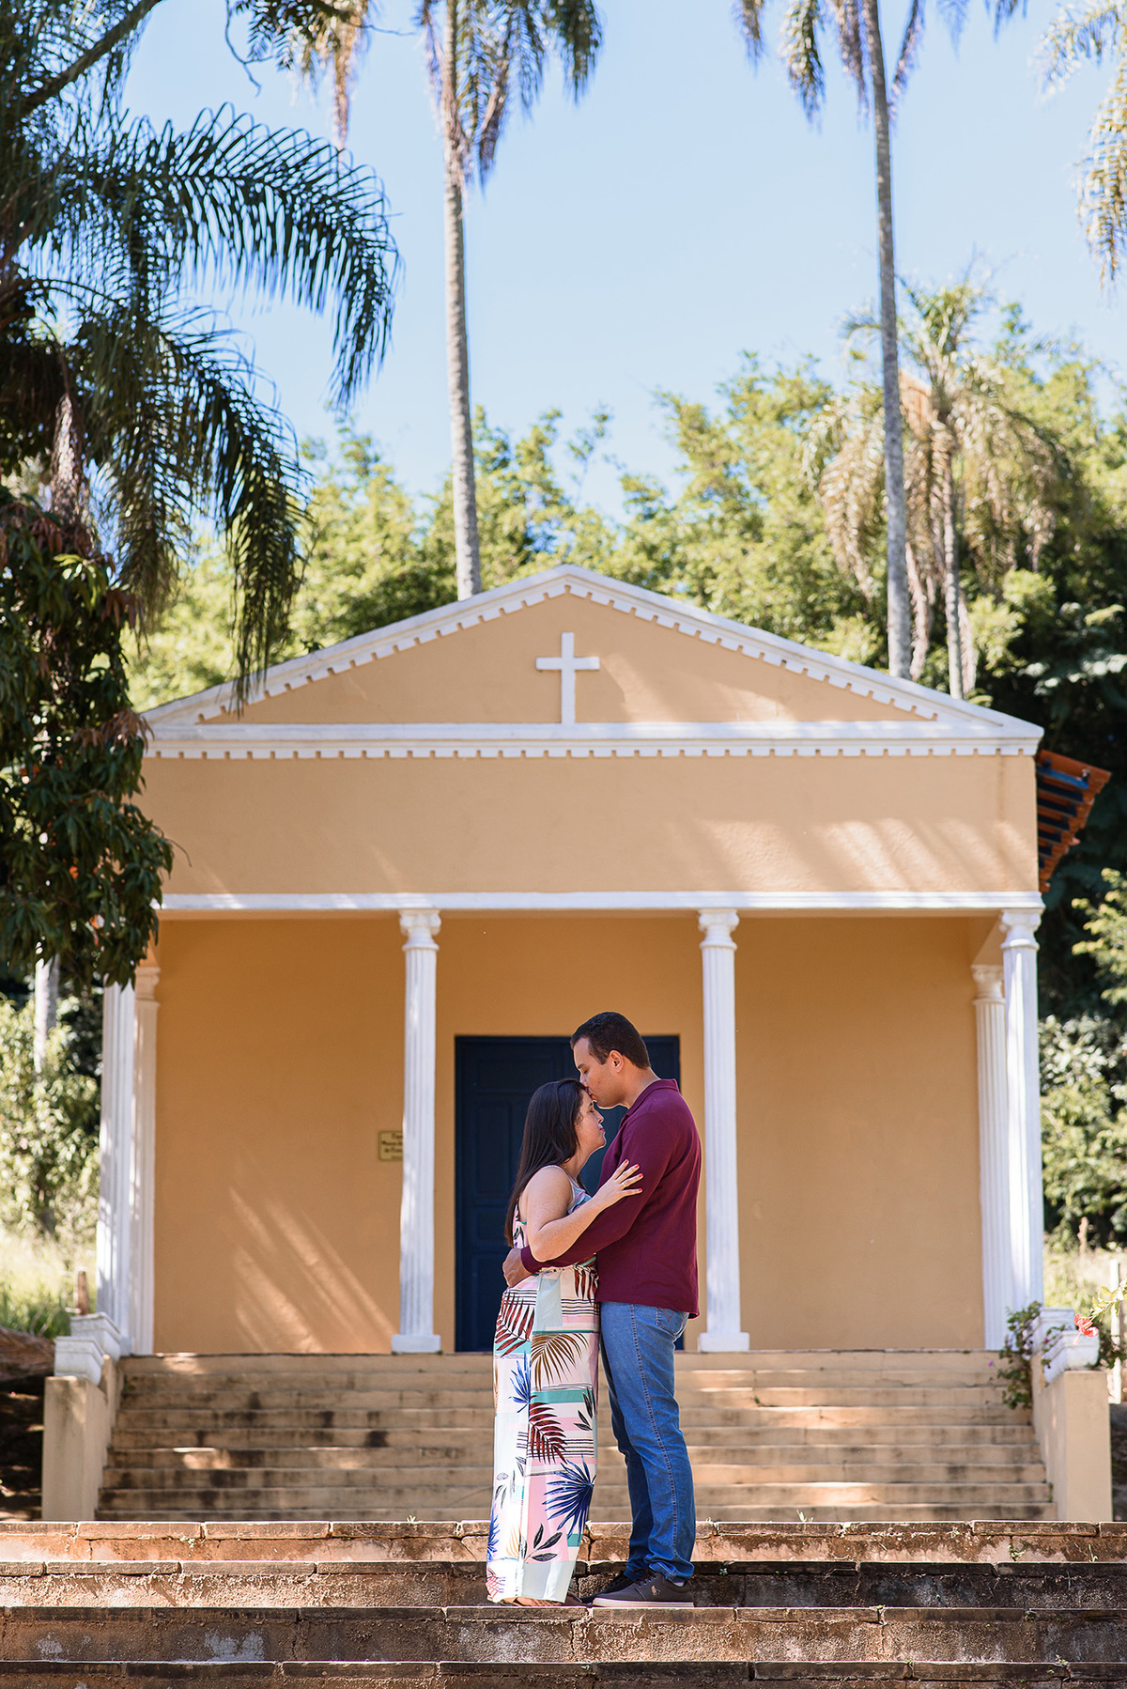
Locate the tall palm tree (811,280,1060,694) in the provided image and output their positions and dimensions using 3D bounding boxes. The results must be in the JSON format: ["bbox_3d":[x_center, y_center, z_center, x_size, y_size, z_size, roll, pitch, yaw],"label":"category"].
[{"bbox_3d":[5.145,-0.495,53.482,3.400,15.000,3.400,0,-13,0],"label":"tall palm tree"}]

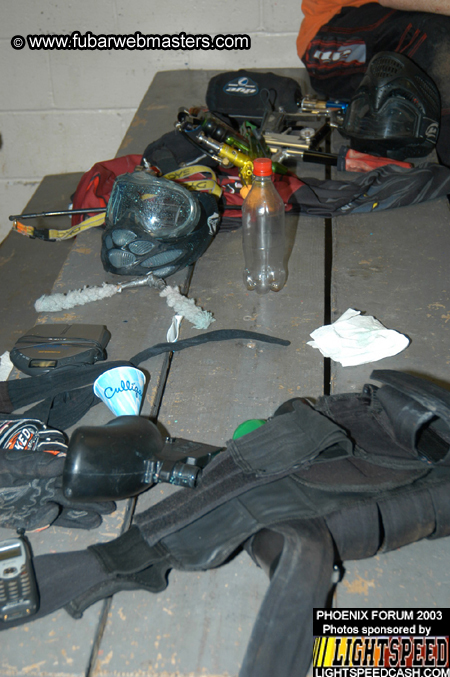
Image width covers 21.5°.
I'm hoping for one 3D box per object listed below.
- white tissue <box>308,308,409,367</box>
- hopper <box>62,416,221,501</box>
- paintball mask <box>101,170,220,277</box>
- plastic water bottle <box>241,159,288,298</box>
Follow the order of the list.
[{"bbox_3d":[0.207,-0.009,1.851,0.160,0.034,0.158,0,27,5],"label":"white tissue"},{"bbox_3d":[-0.101,0.147,1.509,0.196,0.090,0.118,2,28,9],"label":"hopper"},{"bbox_3d":[-0.122,-0.210,2.150,0.188,0.188,0.145,17,12,33],"label":"paintball mask"},{"bbox_3d":[0.066,-0.187,1.992,0.073,0.232,0.073,0,27,5],"label":"plastic water bottle"}]

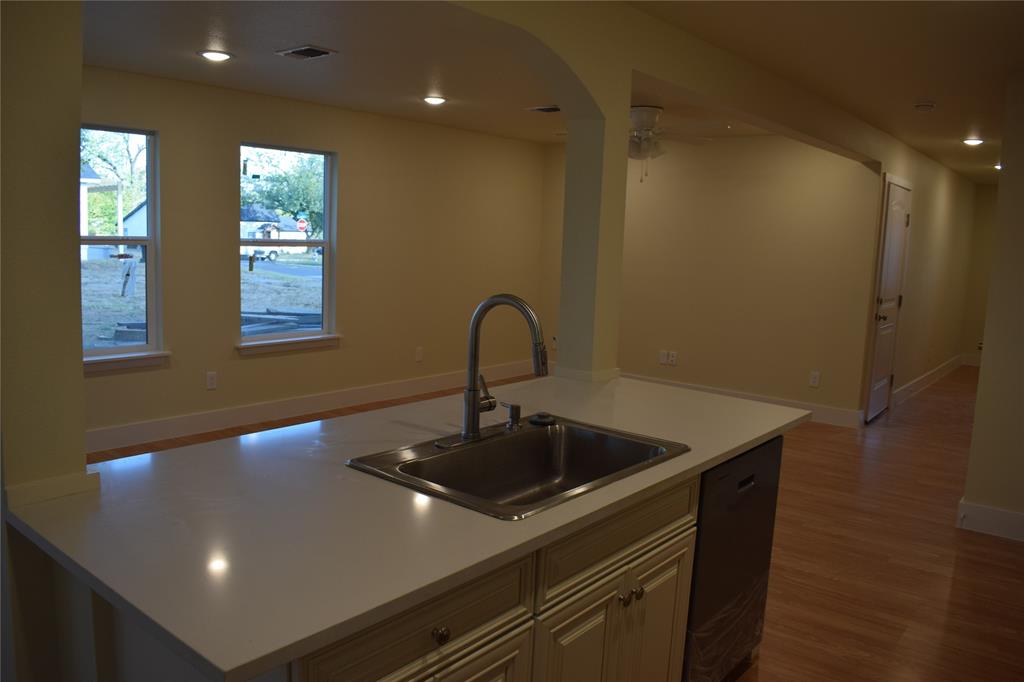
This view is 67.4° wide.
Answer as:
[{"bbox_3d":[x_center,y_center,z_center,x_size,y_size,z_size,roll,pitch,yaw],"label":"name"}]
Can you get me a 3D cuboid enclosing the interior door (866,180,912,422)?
[{"bbox_3d":[3.365,-0.338,6.893,0.050,2.040,0.790,8,10,39],"label":"interior door"}]

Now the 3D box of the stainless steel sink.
[{"bbox_3d":[0.050,0.408,2.098,0.562,0.210,0.835,8,10,39],"label":"stainless steel sink"}]

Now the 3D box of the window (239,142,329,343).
[{"bbox_3d":[-1.732,-0.729,5.912,0.110,1.460,0.860,8,10,39],"label":"window"}]

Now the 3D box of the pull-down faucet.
[{"bbox_3d":[0.003,0.081,2.172,0.290,0.425,0.130,8,10,39],"label":"pull-down faucet"}]

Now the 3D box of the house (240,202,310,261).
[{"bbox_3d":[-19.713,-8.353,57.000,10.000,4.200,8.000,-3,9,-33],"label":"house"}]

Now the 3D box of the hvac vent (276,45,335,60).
[{"bbox_3d":[-1.091,-1.542,4.127,0.320,0.025,0.185,8,10,39],"label":"hvac vent"}]

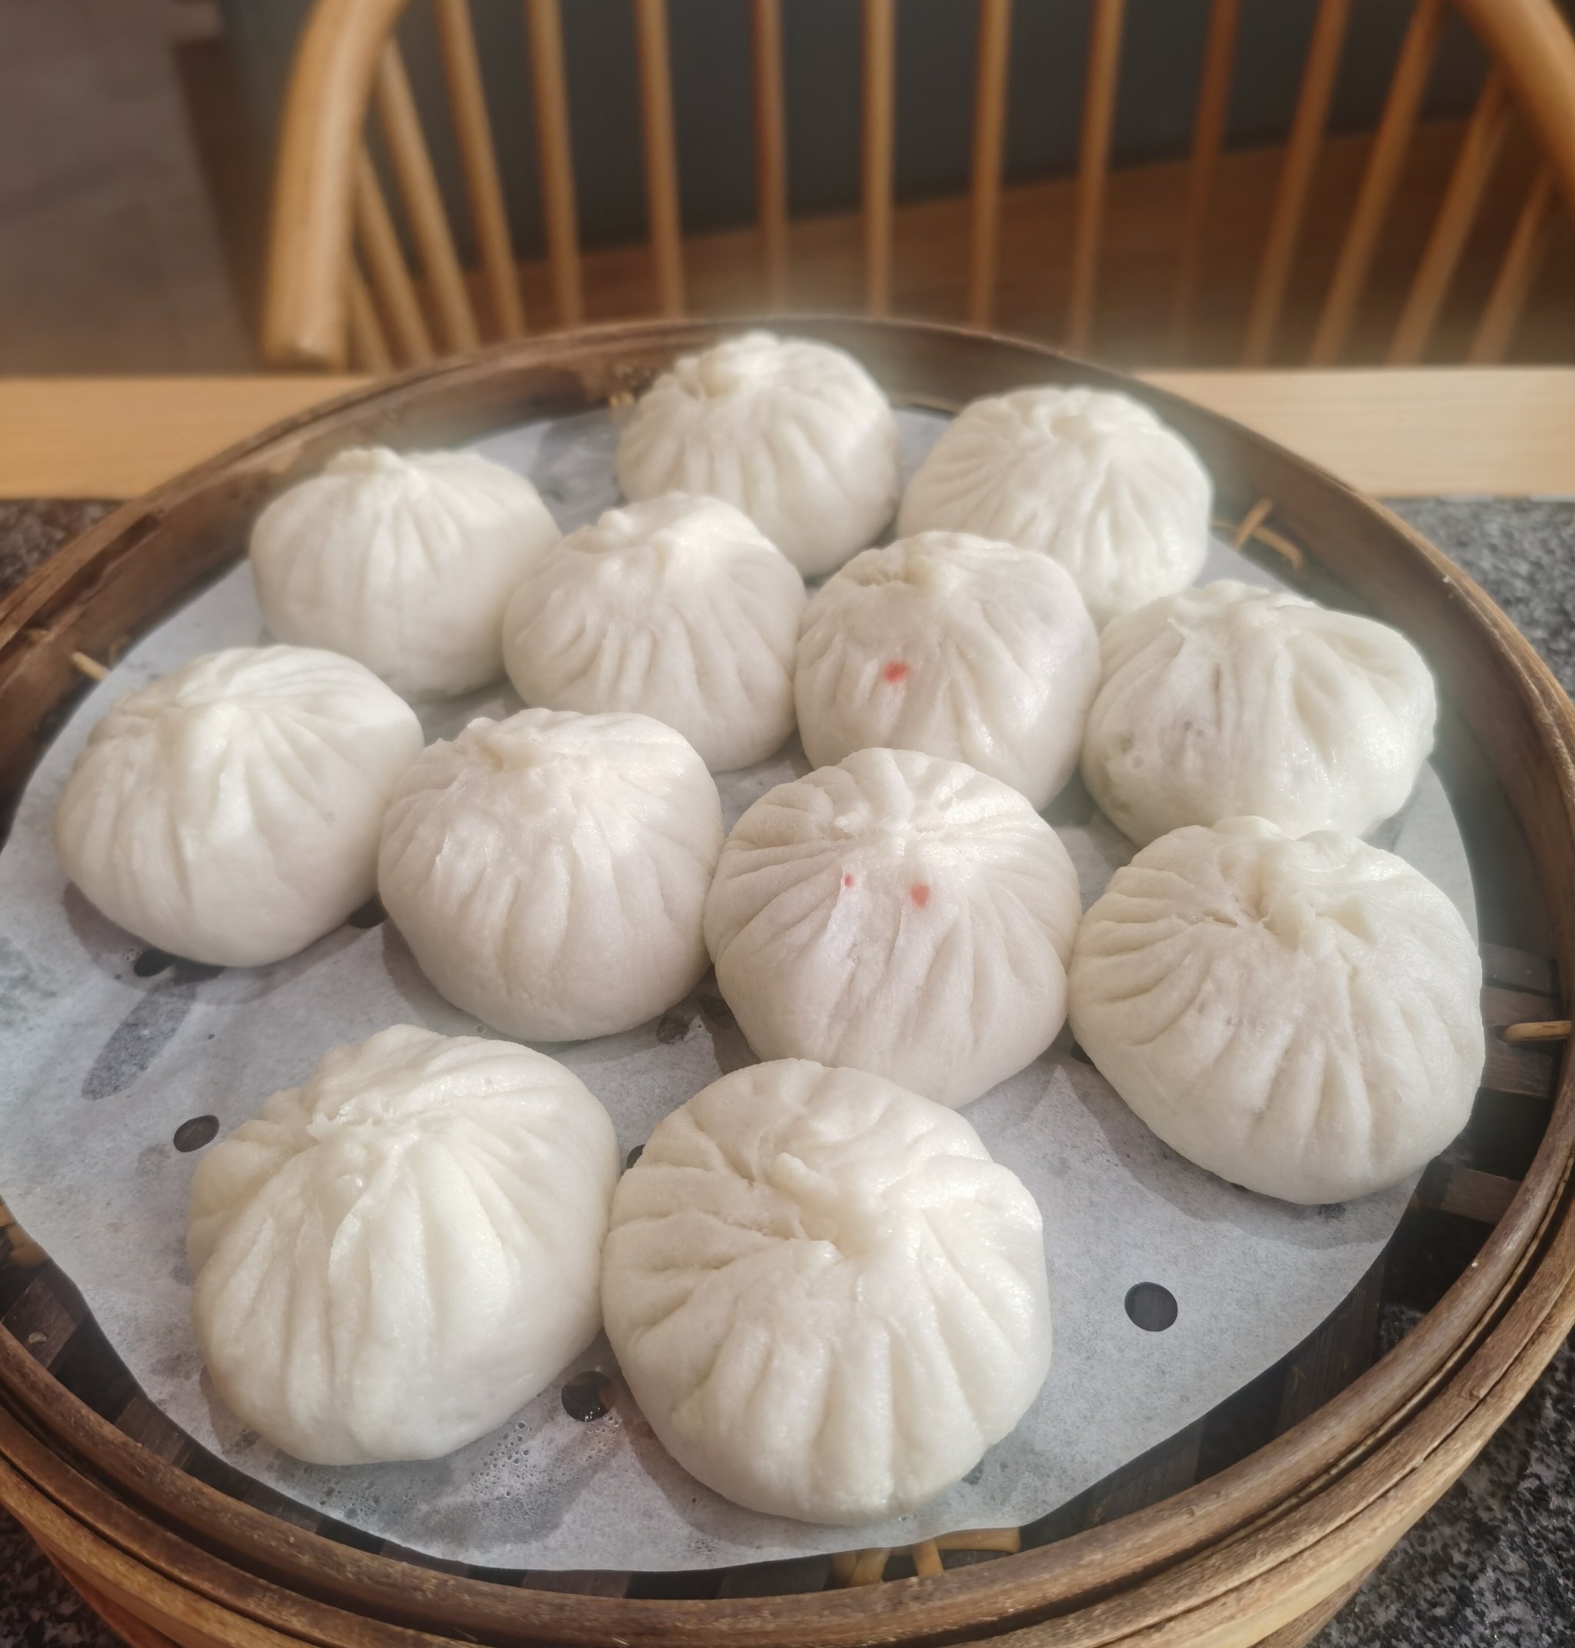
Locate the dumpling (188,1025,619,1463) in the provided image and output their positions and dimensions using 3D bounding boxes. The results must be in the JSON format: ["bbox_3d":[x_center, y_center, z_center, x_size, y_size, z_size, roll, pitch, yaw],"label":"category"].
[{"bbox_3d":[-0.061,0.063,0.259,0.067,0.046,0.072,-1,47,1],"label":"dumpling"}]

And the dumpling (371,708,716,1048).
[{"bbox_3d":[-0.045,0.006,0.312,0.066,0.046,0.071,-11,47,-8],"label":"dumpling"}]

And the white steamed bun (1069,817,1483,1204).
[{"bbox_3d":[0.085,0.029,0.285,0.070,0.048,0.073,-1,47,1],"label":"white steamed bun"}]

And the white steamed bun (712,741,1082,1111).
[{"bbox_3d":[0.019,0.016,0.300,0.070,0.048,0.072,2,47,4],"label":"white steamed bun"}]

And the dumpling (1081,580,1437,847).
[{"bbox_3d":[0.097,-0.025,0.338,0.070,0.045,0.065,14,49,15],"label":"dumpling"}]

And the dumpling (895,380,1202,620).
[{"bbox_3d":[0.063,-0.077,0.387,0.073,0.046,0.068,7,47,8],"label":"dumpling"}]

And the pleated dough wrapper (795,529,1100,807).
[{"bbox_3d":[0.034,-0.036,0.350,0.066,0.045,0.068,4,47,5],"label":"pleated dough wrapper"}]

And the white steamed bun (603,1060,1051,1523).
[{"bbox_3d":[0.006,0.068,0.252,0.069,0.047,0.072,0,47,1],"label":"white steamed bun"}]

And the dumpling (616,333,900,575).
[{"bbox_3d":[-0.008,-0.093,0.404,0.070,0.048,0.070,-2,47,-1],"label":"dumpling"}]

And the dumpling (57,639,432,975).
[{"bbox_3d":[-0.109,-0.006,0.324,0.070,0.048,0.072,-1,47,1],"label":"dumpling"}]

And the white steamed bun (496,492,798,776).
[{"bbox_3d":[-0.029,-0.045,0.359,0.067,0.047,0.070,-6,47,-4],"label":"white steamed bun"}]

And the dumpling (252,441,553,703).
[{"bbox_3d":[-0.088,-0.060,0.376,0.069,0.045,0.068,-13,48,-11],"label":"dumpling"}]

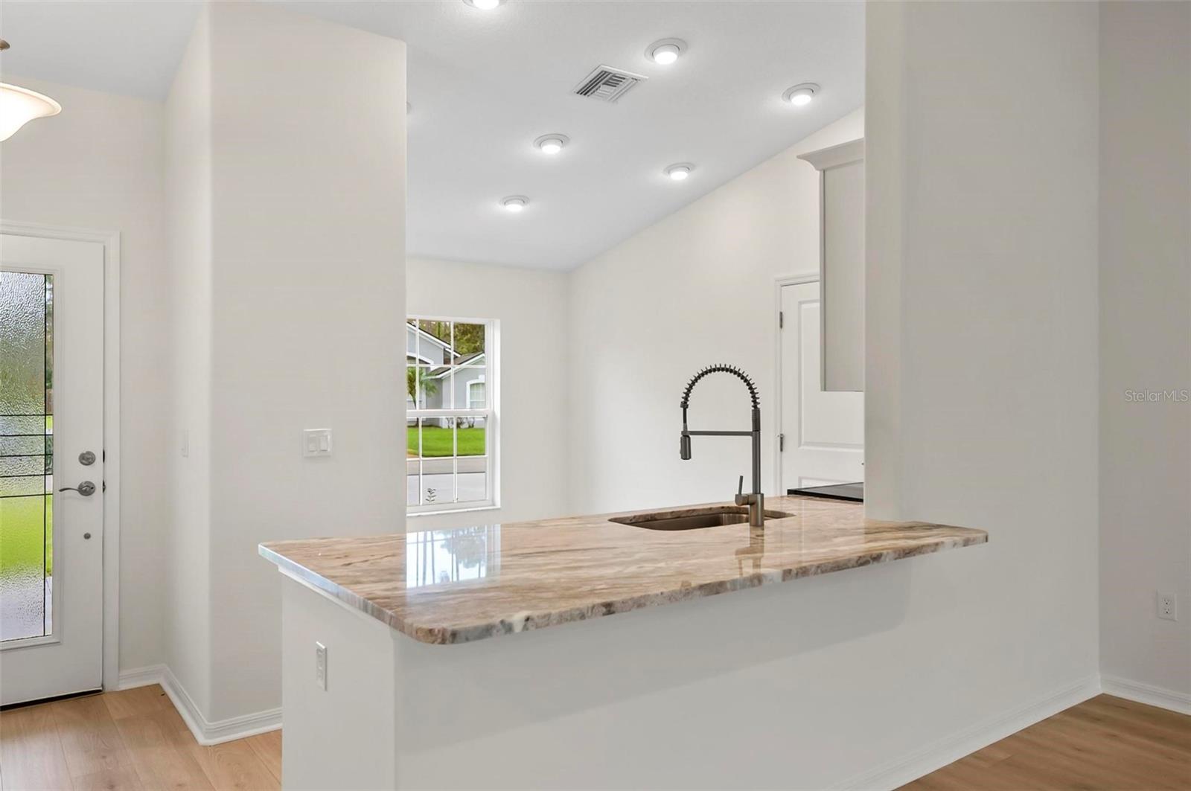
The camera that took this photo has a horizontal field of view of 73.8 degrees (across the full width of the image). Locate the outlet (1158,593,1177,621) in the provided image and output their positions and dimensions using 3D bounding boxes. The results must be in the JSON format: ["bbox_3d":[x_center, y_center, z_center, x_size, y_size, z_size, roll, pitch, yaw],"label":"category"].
[{"bbox_3d":[2.476,0.911,3.437,0.010,0.117,0.070,0,0,-37],"label":"outlet"}]

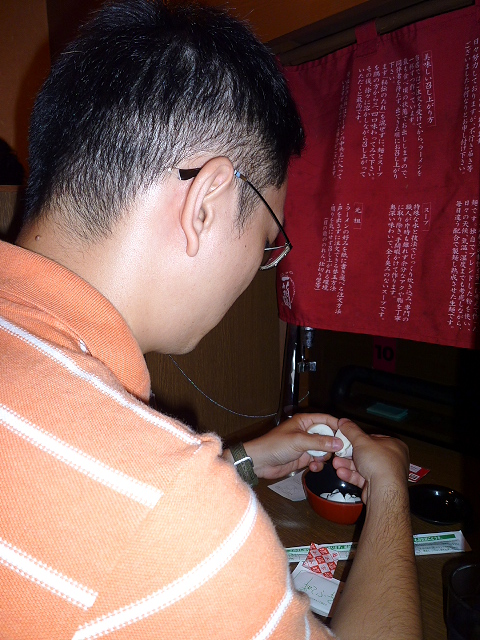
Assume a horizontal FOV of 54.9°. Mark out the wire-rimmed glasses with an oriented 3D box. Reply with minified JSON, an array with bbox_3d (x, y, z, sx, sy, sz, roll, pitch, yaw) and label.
[{"bbox_3d":[-0.043,-0.087,0.384,0.138,0.036,0.142,11,-16,37],"label":"wire-rimmed glasses"}]

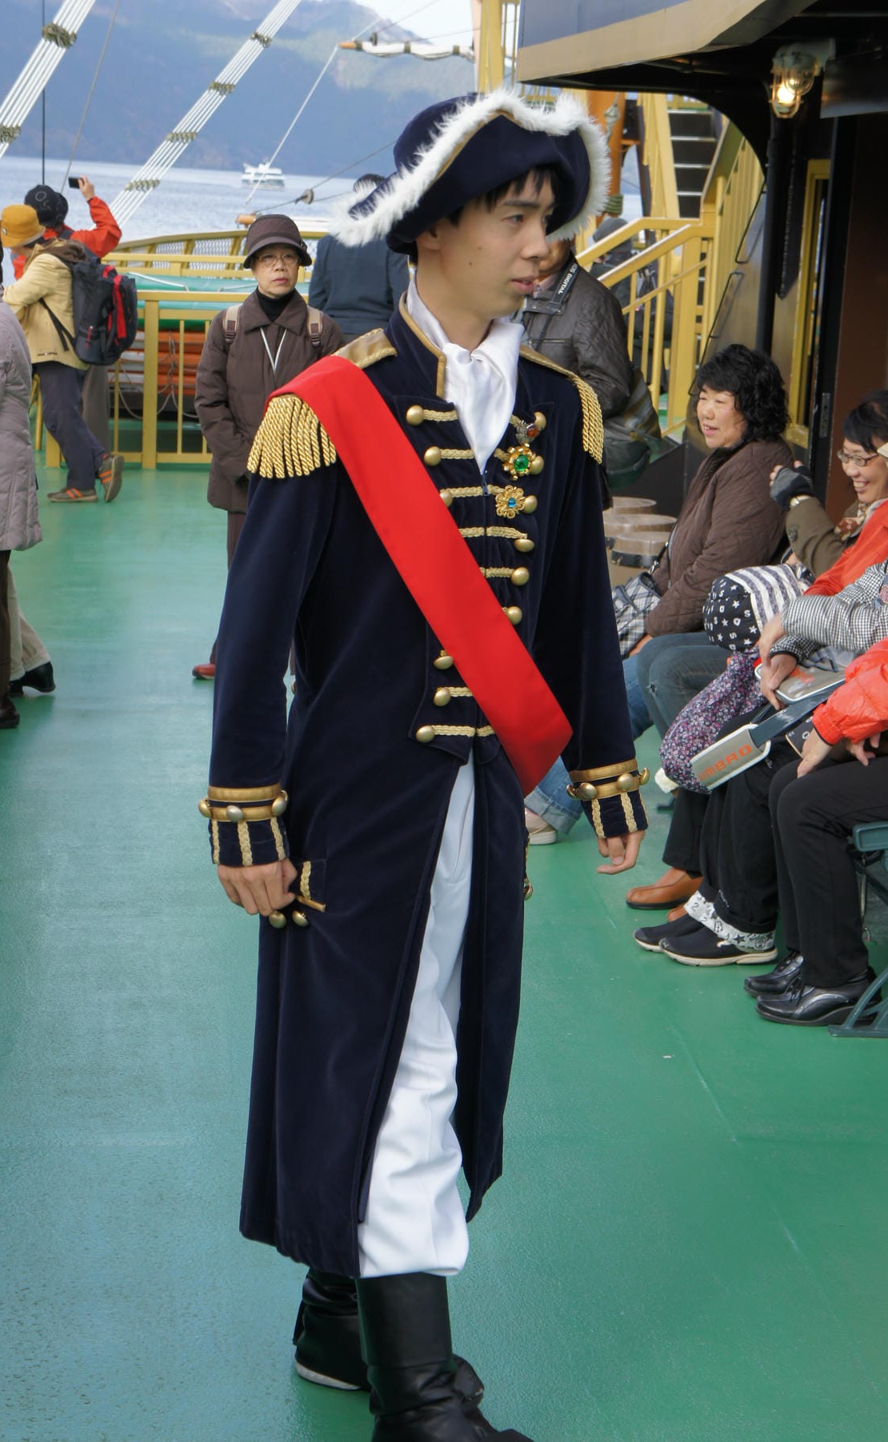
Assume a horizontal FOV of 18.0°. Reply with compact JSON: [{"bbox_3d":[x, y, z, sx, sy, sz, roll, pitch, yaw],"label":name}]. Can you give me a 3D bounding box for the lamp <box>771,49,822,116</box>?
[{"bbox_3d":[1.072,-1.948,8.534,0.170,0.230,0.160,1,11,-5],"label":"lamp"}]

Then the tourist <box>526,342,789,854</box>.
[{"bbox_3d":[0.525,-0.330,7.406,0.800,1.290,0.500,0,11,-10],"label":"tourist"}]

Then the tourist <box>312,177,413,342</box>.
[{"bbox_3d":[-0.422,-1.928,14.297,0.530,1.690,0.340,3,11,3],"label":"tourist"}]

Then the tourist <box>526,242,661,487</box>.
[{"bbox_3d":[0.366,-0.777,8.714,0.520,1.650,0.400,11,14,39],"label":"tourist"}]

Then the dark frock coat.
[{"bbox_3d":[-0.022,0.086,3.808,0.630,1.300,0.400,-6,14,-35],"label":"dark frock coat"}]

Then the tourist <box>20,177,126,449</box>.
[{"bbox_3d":[-2.015,-2.100,15.078,0.560,1.600,0.420,0,11,-12],"label":"tourist"}]

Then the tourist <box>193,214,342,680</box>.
[{"bbox_3d":[-0.585,-0.898,9.353,0.490,1.565,0.340,2,11,0],"label":"tourist"}]

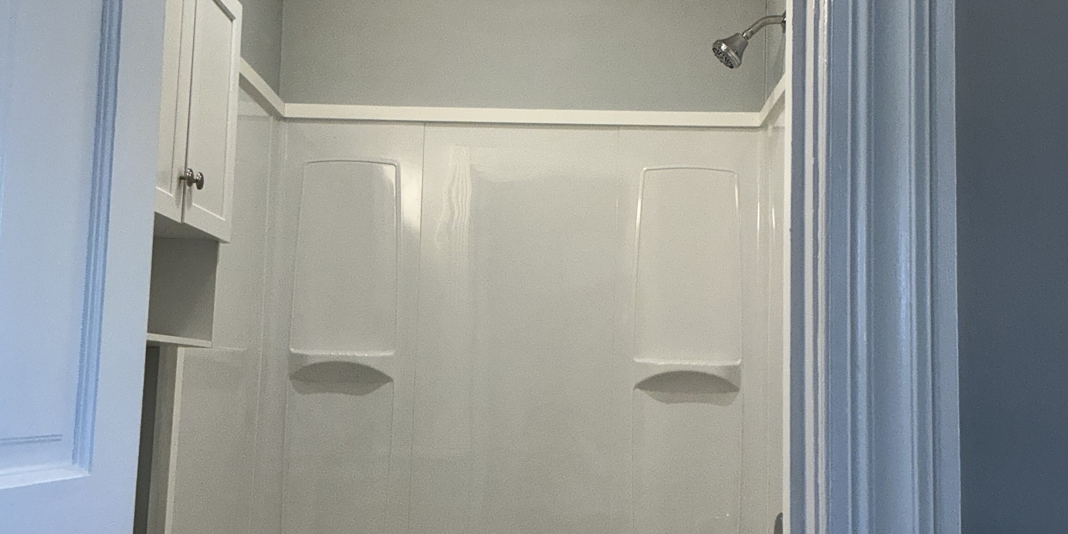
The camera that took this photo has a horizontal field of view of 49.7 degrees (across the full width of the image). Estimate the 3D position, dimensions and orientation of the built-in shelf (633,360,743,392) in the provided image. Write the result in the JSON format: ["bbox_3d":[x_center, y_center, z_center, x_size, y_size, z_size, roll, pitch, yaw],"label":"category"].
[{"bbox_3d":[0.402,0.279,2.987,0.284,0.078,0.088,1,-7,2],"label":"built-in shelf"}]

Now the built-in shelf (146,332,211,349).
[{"bbox_3d":[-0.723,0.116,1.978,0.170,0.017,0.530,1,-7,2],"label":"built-in shelf"}]

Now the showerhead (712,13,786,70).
[{"bbox_3d":[0.538,-0.561,2.864,0.188,0.150,0.082,1,-7,2],"label":"showerhead"}]

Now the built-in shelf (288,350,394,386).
[{"bbox_3d":[-0.511,0.257,3.018,0.284,0.080,0.088,1,-7,2],"label":"built-in shelf"}]

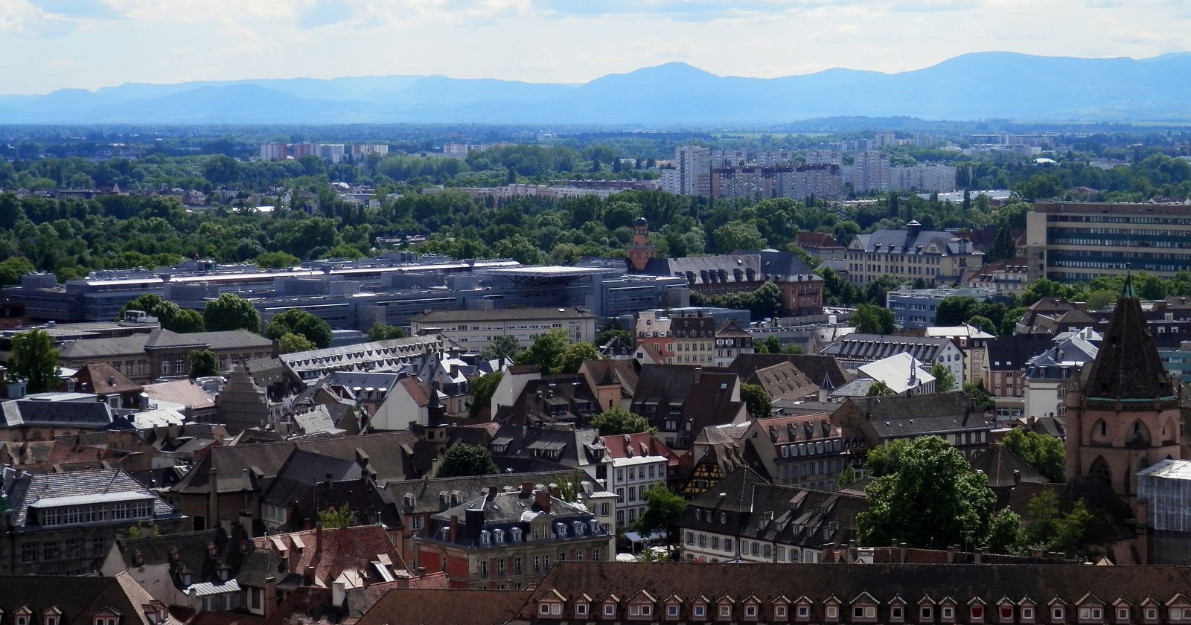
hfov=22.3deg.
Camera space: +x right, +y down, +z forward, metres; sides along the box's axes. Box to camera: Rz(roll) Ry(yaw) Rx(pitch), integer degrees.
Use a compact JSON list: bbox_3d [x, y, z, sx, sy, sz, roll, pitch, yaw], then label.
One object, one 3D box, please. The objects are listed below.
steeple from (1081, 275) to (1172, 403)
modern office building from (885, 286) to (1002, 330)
[{"bbox_3d":[71.600,3.040,406.800,12.200,16.480,12.200,0,4,-1],"label":"steeple"},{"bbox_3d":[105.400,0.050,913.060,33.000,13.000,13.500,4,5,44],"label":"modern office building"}]

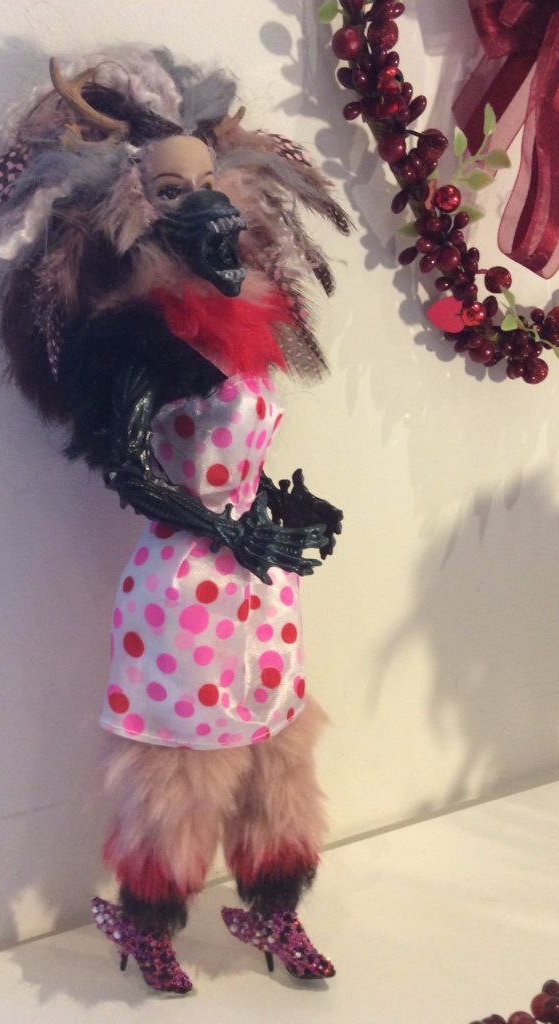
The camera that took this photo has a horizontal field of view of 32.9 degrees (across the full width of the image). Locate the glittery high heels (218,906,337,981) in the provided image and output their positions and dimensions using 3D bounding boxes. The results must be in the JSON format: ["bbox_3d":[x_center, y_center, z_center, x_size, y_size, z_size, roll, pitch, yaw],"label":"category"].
[{"bbox_3d":[0.000,0.154,0.341,0.041,0.026,0.015,3,12,12],"label":"glittery high heels"}]

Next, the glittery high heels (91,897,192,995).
[{"bbox_3d":[-0.051,0.155,0.337,0.041,0.026,0.015,8,14,33],"label":"glittery high heels"}]

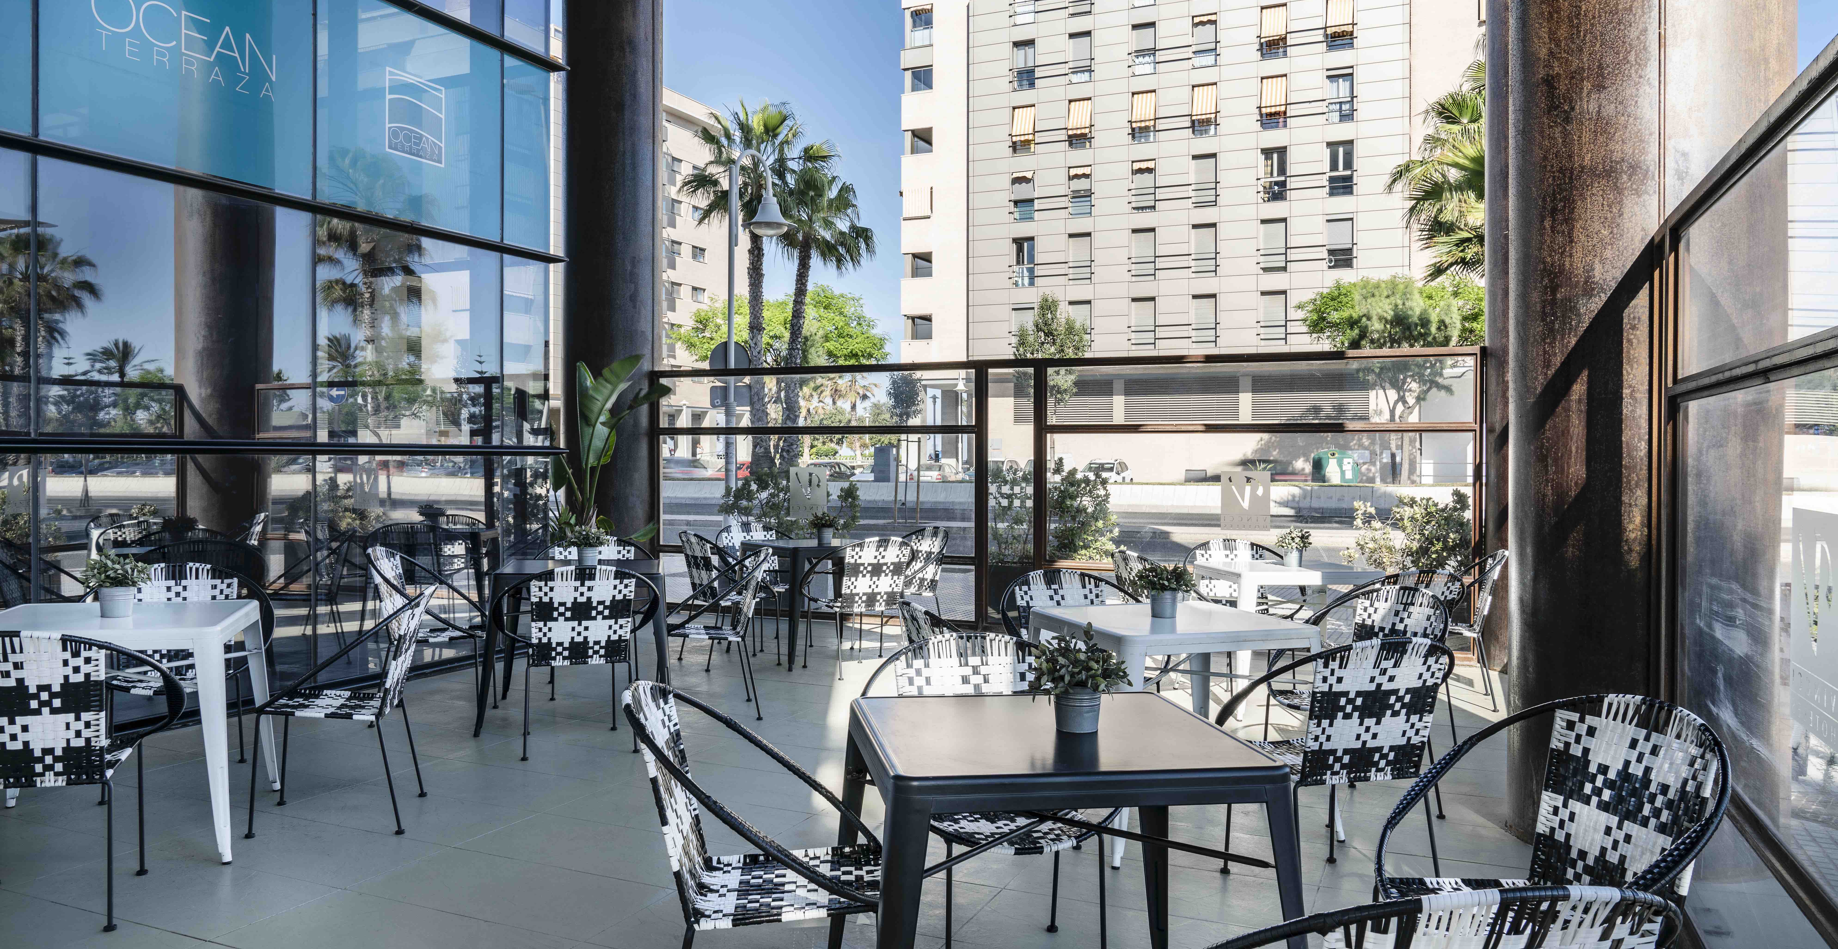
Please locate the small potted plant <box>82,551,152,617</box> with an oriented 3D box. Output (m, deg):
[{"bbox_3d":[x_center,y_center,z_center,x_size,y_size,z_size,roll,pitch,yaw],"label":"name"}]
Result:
[{"bbox_3d":[-2.793,0.383,4.265,0.207,0.222,0.207,0,1,0],"label":"small potted plant"}]

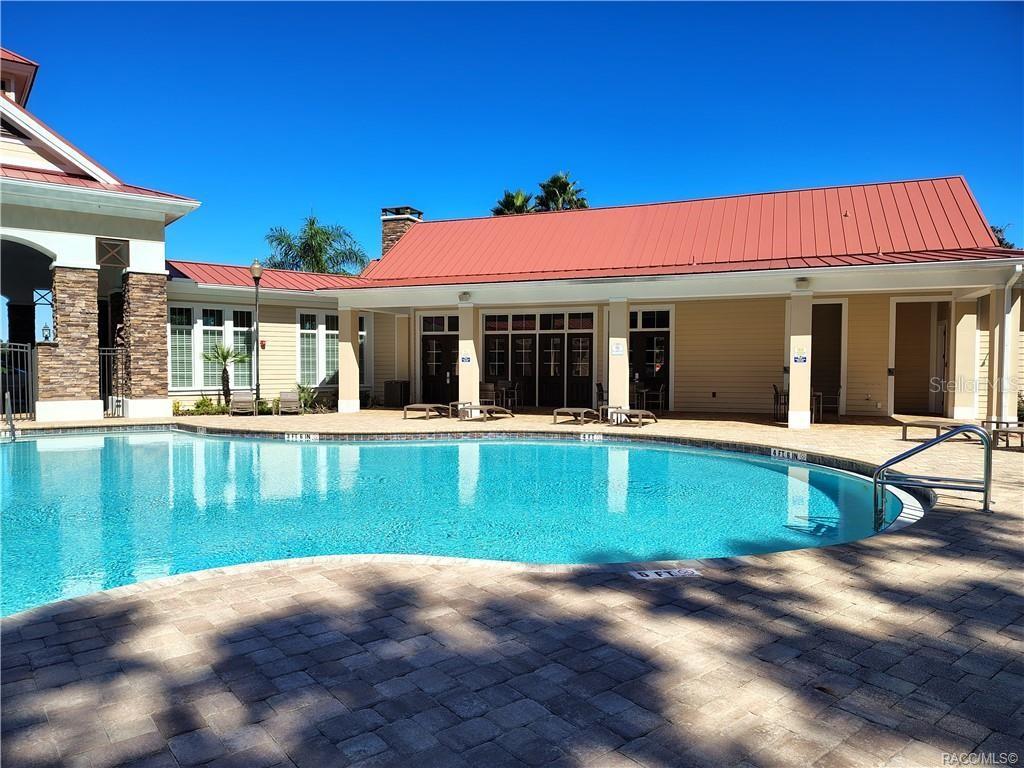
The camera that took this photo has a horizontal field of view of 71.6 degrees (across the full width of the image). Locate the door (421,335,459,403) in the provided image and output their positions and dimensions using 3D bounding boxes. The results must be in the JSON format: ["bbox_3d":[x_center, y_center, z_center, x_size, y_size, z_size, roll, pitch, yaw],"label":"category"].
[{"bbox_3d":[-2.321,-0.485,25.165,1.850,2.440,0.100,1,2,22],"label":"door"}]

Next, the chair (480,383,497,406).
[{"bbox_3d":[-0.825,0.423,21.018,0.570,0.860,0.620,-1,2,-20],"label":"chair"}]

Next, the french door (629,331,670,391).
[{"bbox_3d":[3.958,-0.403,21.999,1.830,2.430,0.100,1,2,22],"label":"french door"}]

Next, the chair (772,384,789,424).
[{"bbox_3d":[7.101,0.473,18.422,0.600,0.900,0.580,1,2,22],"label":"chair"}]

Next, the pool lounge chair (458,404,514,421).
[{"bbox_3d":[-0.638,0.737,18.612,0.700,0.370,1.750,1,2,22],"label":"pool lounge chair"}]

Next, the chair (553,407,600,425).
[{"bbox_3d":[1.656,0.769,17.785,0.720,0.360,1.700,1,2,30],"label":"chair"}]

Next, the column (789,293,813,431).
[{"bbox_3d":[6.442,-0.504,15.842,0.427,3.020,0.427,1,2,22],"label":"column"}]

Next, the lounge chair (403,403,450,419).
[{"bbox_3d":[-2.064,0.726,19.051,0.720,0.360,1.700,1,2,30],"label":"lounge chair"}]

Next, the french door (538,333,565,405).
[{"bbox_3d":[1.321,-0.436,23.694,0.930,2.440,0.090,1,2,22],"label":"french door"}]

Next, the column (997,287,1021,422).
[{"bbox_3d":[9.984,-0.460,14.412,0.427,3.020,0.427,1,2,22],"label":"column"}]

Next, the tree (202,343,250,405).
[{"bbox_3d":[-8.801,-0.234,21.850,1.420,2.090,1.420,-1,2,-22],"label":"tree"}]

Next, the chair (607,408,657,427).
[{"bbox_3d":[2.941,0.789,17.202,0.720,0.360,1.700,1,2,30],"label":"chair"}]

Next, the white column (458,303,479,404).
[{"bbox_3d":[-1.156,-0.638,19.557,0.450,3.080,0.450,1,2,22],"label":"white column"}]

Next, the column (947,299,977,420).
[{"bbox_3d":[11.847,-0.612,18.575,0.450,3.050,0.440,1,2,22],"label":"column"}]

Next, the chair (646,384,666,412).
[{"bbox_3d":[4.135,0.445,20.545,0.600,0.860,0.570,1,2,22],"label":"chair"}]

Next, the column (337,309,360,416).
[{"bbox_3d":[-4.646,-0.639,20.317,0.427,3.020,0.427,1,2,22],"label":"column"}]

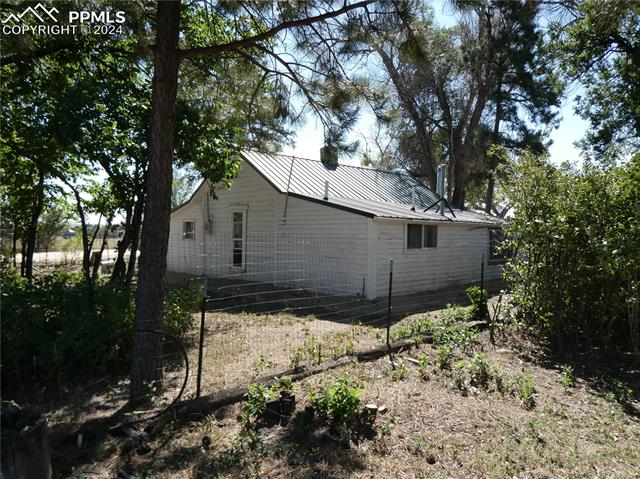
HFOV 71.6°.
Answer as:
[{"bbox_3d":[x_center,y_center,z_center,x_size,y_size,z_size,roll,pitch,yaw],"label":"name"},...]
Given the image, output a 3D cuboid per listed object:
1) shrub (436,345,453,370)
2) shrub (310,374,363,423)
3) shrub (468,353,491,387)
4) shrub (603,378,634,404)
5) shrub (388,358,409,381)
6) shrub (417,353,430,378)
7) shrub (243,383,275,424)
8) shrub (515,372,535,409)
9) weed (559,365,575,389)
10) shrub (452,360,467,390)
[{"bbox_3d":[1.461,1.375,5.196,0.180,0.290,0.171,1,1,16],"label":"shrub"},{"bbox_3d":[0.145,1.349,3.844,0.424,0.358,0.403,1,1,2],"label":"shrub"},{"bbox_3d":[1.695,1.364,4.705,0.224,0.331,0.212,1,1,20],"label":"shrub"},{"bbox_3d":[2.864,1.439,4.250,0.293,0.214,0.278,1,1,34],"label":"shrub"},{"bbox_3d":[0.858,1.409,4.840,0.209,0.222,0.199,1,1,10],"label":"shrub"},{"bbox_3d":[1.153,1.389,4.930,0.150,0.266,0.142,1,1,13],"label":"shrub"},{"bbox_3d":[-0.518,1.365,3.743,0.257,0.317,0.244,0,1,-8],"label":"shrub"},{"bbox_3d":[1.920,1.393,4.157,0.180,0.293,0.171,1,1,25],"label":"shrub"},{"bbox_3d":[2.570,1.420,4.618,0.160,0.237,0.152,1,1,29],"label":"weed"},{"bbox_3d":[1.436,1.386,4.557,0.138,0.286,0.132,1,1,18],"label":"shrub"}]

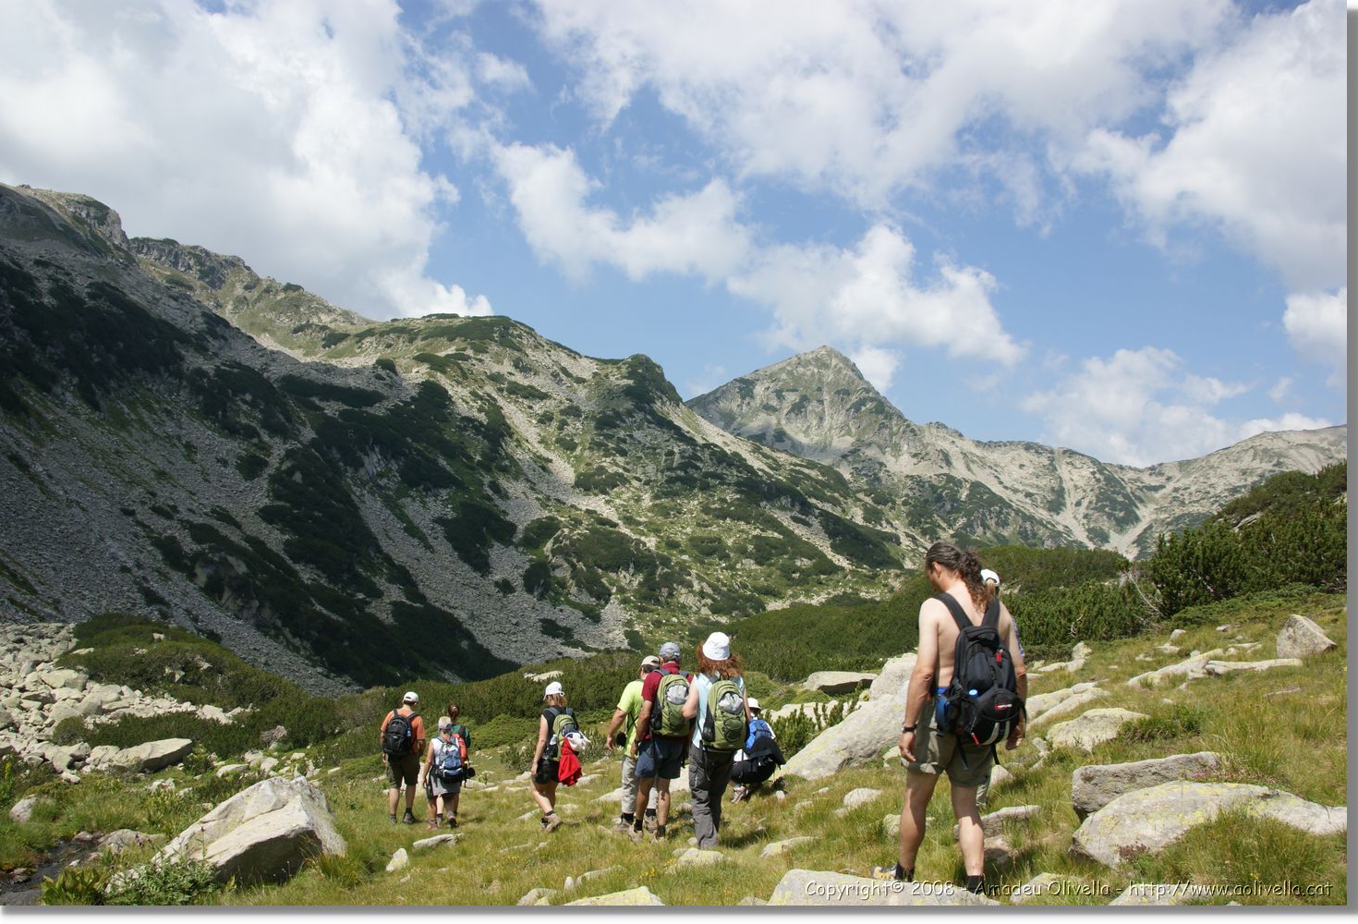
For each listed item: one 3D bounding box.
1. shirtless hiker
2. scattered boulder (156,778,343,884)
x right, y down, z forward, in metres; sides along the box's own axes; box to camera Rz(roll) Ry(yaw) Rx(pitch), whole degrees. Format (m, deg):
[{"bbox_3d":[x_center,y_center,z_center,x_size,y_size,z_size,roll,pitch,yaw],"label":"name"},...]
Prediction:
[{"bbox_3d":[1.347,1.270,5.100,0.660,1.750,0.620,1,-3,-18],"label":"shirtless hiker"},{"bbox_3d":[-4.528,3.899,11.003,2.026,1.104,1.418,1,-3,-23],"label":"scattered boulder"}]

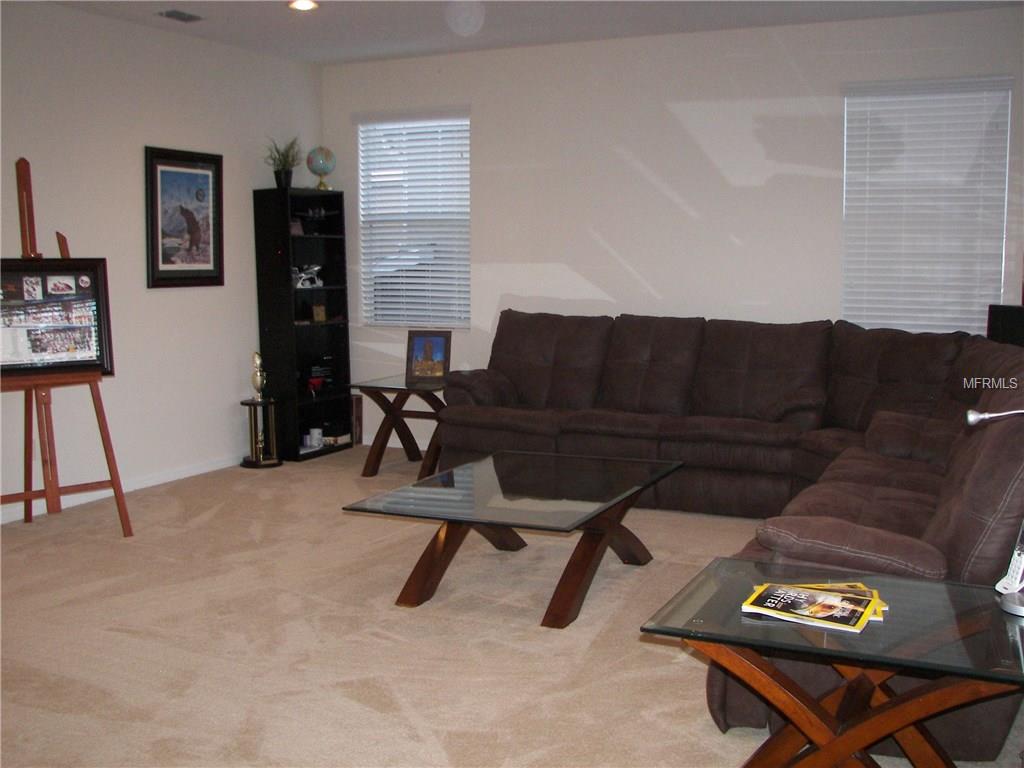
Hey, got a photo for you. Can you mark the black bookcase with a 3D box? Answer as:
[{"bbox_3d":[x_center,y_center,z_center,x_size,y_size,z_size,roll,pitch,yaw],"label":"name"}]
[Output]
[{"bbox_3d":[-1.418,-0.411,7.270,0.298,1.787,0.596,3,8,28],"label":"black bookcase"}]

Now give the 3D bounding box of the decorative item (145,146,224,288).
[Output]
[{"bbox_3d":[-1.961,-0.990,6.410,0.035,0.804,0.626,4,8,27],"label":"decorative item"}]

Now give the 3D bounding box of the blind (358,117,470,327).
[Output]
[{"bbox_3d":[-0.681,-1.114,7.393,0.894,1.424,0.060,4,8,26],"label":"blind"}]

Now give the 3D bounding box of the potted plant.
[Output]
[{"bbox_3d":[-1.501,-1.455,6.996,0.248,0.348,0.248,0,7,0],"label":"potted plant"}]

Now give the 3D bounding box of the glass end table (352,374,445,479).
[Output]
[{"bbox_3d":[-0.559,0.270,6.859,0.618,0.582,0.757,4,8,26],"label":"glass end table"}]

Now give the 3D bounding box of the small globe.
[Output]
[{"bbox_3d":[-1.316,-1.536,7.348,0.204,0.218,0.204,0,7,0],"label":"small globe"}]

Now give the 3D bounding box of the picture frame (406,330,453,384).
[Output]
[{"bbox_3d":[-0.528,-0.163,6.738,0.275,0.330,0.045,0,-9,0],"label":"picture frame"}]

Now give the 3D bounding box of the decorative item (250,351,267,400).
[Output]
[{"bbox_3d":[-1.681,-0.054,7.024,0.088,0.331,0.080,0,7,0],"label":"decorative item"}]

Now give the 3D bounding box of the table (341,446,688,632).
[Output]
[{"bbox_3d":[0.070,0.629,4.488,0.904,0.427,1.341,3,8,25],"label":"table"}]

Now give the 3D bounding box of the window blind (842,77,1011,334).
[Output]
[{"bbox_3d":[2.290,-0.980,5.913,0.860,1.430,0.060,4,8,26],"label":"window blind"}]

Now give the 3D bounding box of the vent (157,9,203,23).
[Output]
[{"bbox_3d":[-1.847,-2.051,5.935,0.160,0.025,0.255,4,8,26],"label":"vent"}]

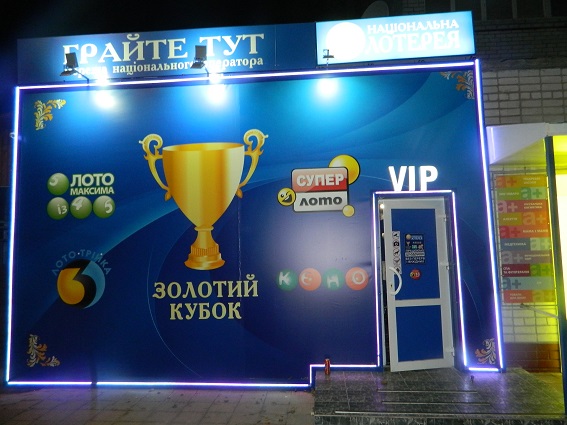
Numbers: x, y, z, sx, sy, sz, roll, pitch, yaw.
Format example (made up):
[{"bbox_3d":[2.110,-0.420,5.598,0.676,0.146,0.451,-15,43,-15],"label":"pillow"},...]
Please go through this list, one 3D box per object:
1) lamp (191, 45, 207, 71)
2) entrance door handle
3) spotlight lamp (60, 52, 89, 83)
[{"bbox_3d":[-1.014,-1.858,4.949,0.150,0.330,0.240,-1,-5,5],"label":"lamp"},{"bbox_3d":[1.340,0.818,4.890,0.120,0.335,0.085,0,-5,-10],"label":"entrance door handle"},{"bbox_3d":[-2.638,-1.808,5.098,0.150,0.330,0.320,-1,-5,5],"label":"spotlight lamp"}]

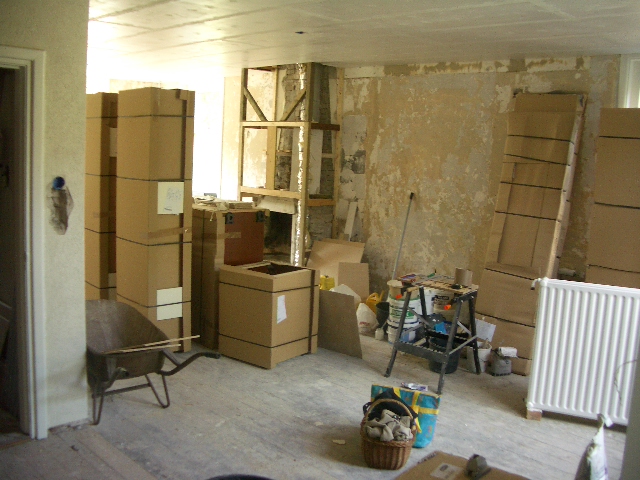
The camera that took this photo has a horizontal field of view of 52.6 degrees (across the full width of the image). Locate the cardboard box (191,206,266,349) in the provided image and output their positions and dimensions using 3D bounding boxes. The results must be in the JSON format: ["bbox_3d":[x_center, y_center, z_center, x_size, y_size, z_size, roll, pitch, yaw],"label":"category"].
[{"bbox_3d":[-0.890,0.310,5.978,0.590,1.227,0.580,-4,10,-43],"label":"cardboard box"}]

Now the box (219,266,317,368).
[{"bbox_3d":[-0.443,0.624,5.597,0.604,0.742,0.619,8,9,35],"label":"box"}]

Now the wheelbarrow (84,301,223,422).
[{"bbox_3d":[-1.292,0.822,4.219,0.630,0.620,1.400,-4,10,-42],"label":"wheelbarrow"}]

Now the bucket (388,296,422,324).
[{"bbox_3d":[0.816,0.663,6.165,0.320,0.240,0.320,4,7,11],"label":"bucket"}]

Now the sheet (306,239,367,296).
[{"bbox_3d":[0.120,0.454,6.752,0.560,0.890,0.030,7,-12,30],"label":"sheet"}]

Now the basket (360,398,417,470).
[{"bbox_3d":[0.399,1.091,3.690,0.310,0.370,0.330,3,7,6],"label":"basket"}]

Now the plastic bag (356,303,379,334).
[{"bbox_3d":[0.485,0.778,6.470,0.220,0.300,0.190,4,7,9],"label":"plastic bag"}]

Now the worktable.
[{"bbox_3d":[0.925,0.731,5.203,0.590,0.750,0.680,9,10,42],"label":"worktable"}]

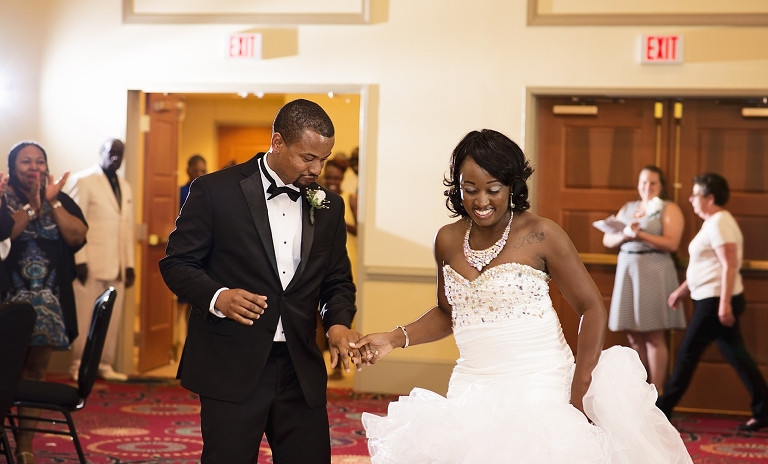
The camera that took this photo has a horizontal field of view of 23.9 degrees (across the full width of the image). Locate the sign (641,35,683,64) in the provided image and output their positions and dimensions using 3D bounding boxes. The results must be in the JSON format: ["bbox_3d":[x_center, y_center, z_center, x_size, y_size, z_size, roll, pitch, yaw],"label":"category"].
[{"bbox_3d":[1.873,-1.228,12.215,0.295,0.200,0.060,2,2,18],"label":"sign"}]

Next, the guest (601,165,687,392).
[{"bbox_3d":[1.730,0.394,11.950,0.500,1.650,0.420,3,2,36],"label":"guest"}]

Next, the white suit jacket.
[{"bbox_3d":[-2.079,-0.069,13.250,0.520,0.840,0.320,0,2,-37],"label":"white suit jacket"}]

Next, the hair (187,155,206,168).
[{"bbox_3d":[-1.657,-0.613,16.000,0.165,0.150,0.190,1,2,-27],"label":"hair"}]

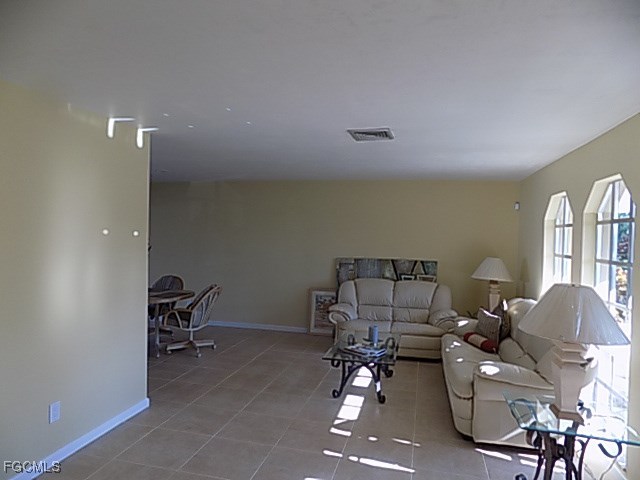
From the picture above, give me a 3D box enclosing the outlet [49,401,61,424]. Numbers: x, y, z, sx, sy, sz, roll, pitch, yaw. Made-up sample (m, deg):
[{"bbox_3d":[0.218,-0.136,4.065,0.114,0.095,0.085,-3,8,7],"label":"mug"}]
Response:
[{"bbox_3d":[-1.763,1.149,2.826,0.012,0.118,0.074,2,1,14],"label":"outlet"}]

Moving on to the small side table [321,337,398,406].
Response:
[{"bbox_3d":[0.492,1.347,4.570,0.680,0.410,1.230,2,1,14],"label":"small side table"}]

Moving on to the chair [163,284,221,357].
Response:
[{"bbox_3d":[-1.619,1.035,5.645,0.700,0.890,0.580,2,1,14],"label":"chair"}]

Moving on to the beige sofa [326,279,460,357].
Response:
[{"bbox_3d":[1.021,1.062,5.952,1.680,0.980,0.880,2,1,14],"label":"beige sofa"}]

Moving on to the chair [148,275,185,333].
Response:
[{"bbox_3d":[-2.413,1.001,6.726,0.580,0.890,0.680,2,1,-3],"label":"chair"}]

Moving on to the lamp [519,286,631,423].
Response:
[{"bbox_3d":[1.426,0.631,2.404,0.520,0.770,0.520,2,1,14],"label":"lamp"}]

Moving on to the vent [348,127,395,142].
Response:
[{"bbox_3d":[0.438,-0.880,3.581,0.350,0.020,0.410,2,1,14],"label":"vent"}]

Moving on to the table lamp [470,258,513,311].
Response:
[{"bbox_3d":[2.341,0.622,5.784,0.520,0.770,0.520,2,1,14],"label":"table lamp"}]

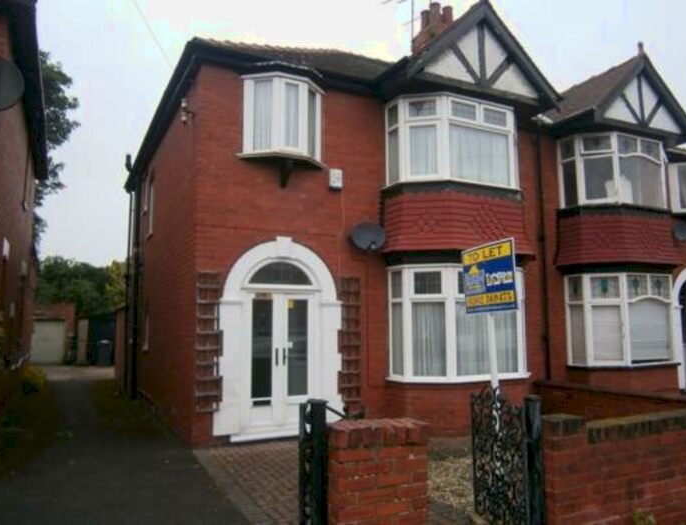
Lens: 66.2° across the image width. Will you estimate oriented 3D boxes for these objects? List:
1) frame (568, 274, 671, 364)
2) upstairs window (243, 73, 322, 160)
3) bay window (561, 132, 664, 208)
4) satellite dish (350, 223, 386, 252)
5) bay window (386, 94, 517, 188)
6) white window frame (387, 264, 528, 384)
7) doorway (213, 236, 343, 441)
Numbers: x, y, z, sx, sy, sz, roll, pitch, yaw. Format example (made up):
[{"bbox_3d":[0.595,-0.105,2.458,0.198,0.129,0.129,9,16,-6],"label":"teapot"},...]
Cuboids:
[{"bbox_3d":[5.517,1.127,10.210,2.380,1.690,0.840,3,-6,-27],"label":"frame"},{"bbox_3d":[-0.770,-2.034,7.524,1.365,1.155,0.385,3,-6,-27],"label":"upstairs window"},{"bbox_3d":[5.491,-1.711,10.473,2.359,1.351,0.840,3,-6,-27],"label":"bay window"},{"bbox_3d":[0.379,-0.372,7.815,0.530,0.440,0.300,1,-6,-13],"label":"satellite dish"},{"bbox_3d":[1.917,-1.849,8.617,2.366,1.393,0.854,3,-6,-27],"label":"bay window"},{"bbox_3d":[1.953,0.980,8.361,2.436,1.712,0.854,3,-6,-27],"label":"white window frame"},{"bbox_3d":[-0.828,1.009,7.392,1.904,2.744,0.280,3,-6,-27],"label":"doorway"}]

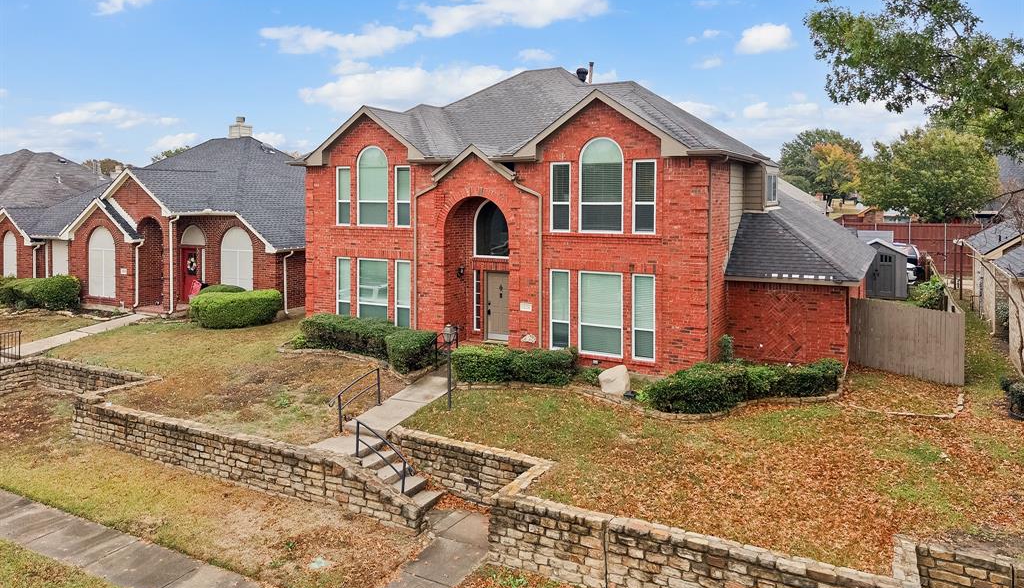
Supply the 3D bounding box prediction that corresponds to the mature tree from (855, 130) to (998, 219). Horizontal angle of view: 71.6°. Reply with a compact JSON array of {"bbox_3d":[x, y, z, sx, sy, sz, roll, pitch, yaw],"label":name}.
[{"bbox_3d":[25.241,-5.856,42.234,7.900,8.200,7.900,4,8,28],"label":"mature tree"}]

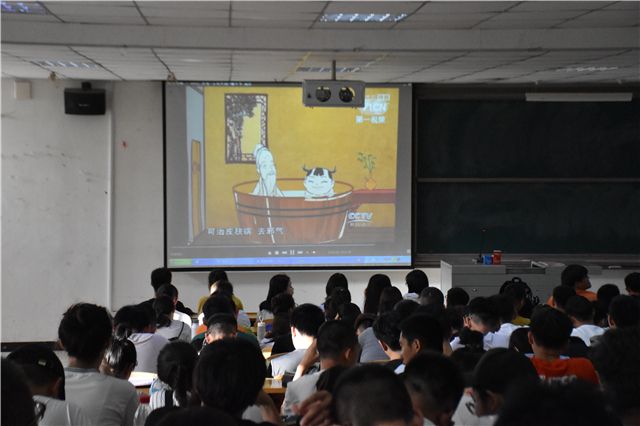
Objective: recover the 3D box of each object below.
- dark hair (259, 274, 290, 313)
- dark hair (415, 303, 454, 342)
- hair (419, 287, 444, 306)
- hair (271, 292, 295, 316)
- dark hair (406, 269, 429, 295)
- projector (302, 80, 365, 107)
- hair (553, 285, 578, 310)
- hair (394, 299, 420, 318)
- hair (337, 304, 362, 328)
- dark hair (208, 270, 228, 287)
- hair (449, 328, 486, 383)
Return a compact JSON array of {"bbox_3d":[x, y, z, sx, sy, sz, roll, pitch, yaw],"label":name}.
[{"bbox_3d":[-0.394,0.708,11.800,0.240,0.330,0.220,-2,4,-32],"label":"dark hair"},{"bbox_3d":[0.639,0.616,7.500,0.200,0.220,0.230,1,3,16],"label":"dark hair"},{"bbox_3d":[0.794,0.600,9.400,0.170,0.190,0.200,0,3,-9],"label":"hair"},{"bbox_3d":[-0.312,0.758,11.100,0.195,0.210,0.220,2,4,31],"label":"hair"},{"bbox_3d":[0.874,0.614,11.950,0.200,0.235,0.220,-2,4,-34],"label":"dark hair"},{"bbox_3d":[0.097,-0.843,9.400,0.440,0.180,0.360,0,4,-3],"label":"projector"},{"bbox_3d":[1.861,0.640,10.100,0.178,0.205,0.210,-1,4,-15],"label":"hair"},{"bbox_3d":[0.627,0.688,9.500,0.185,0.210,0.215,0,3,-12],"label":"hair"},{"bbox_3d":[0.221,0.769,10.000,0.180,0.200,0.200,0,-2,-9],"label":"hair"},{"bbox_3d":[-0.877,0.586,11.400,0.172,0.210,0.205,0,4,-3],"label":"dark hair"},{"bbox_3d":[0.604,0.579,5.400,0.175,0.230,0.220,0,4,-5],"label":"hair"}]

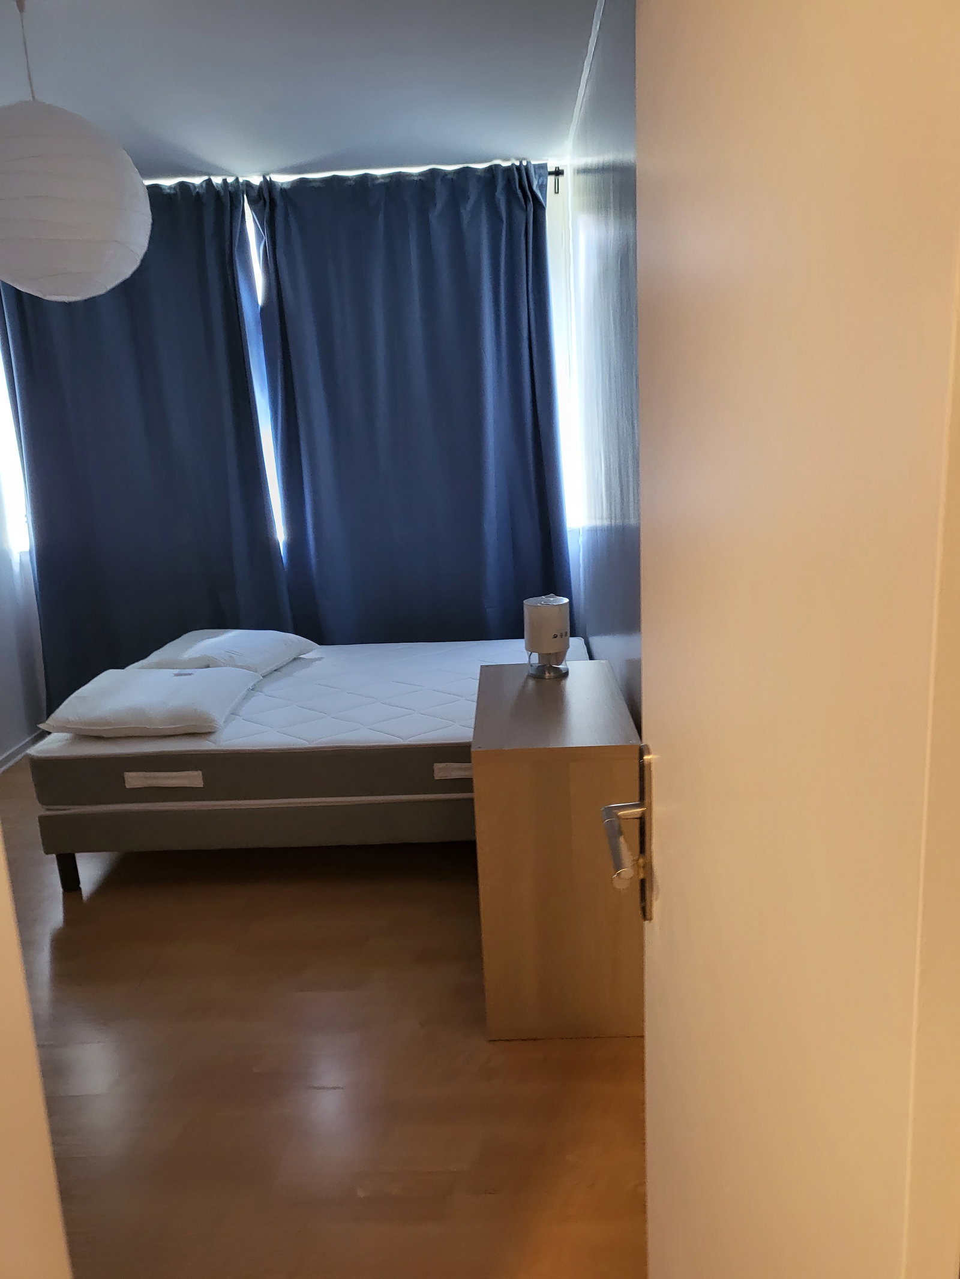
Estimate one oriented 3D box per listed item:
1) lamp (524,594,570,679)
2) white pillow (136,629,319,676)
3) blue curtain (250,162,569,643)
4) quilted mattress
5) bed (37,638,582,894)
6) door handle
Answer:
[{"bbox_3d":[0.196,-0.011,2.802,0.127,0.232,0.127,-2,13,2],"label":"lamp"},{"bbox_3d":[-1.081,0.055,4.167,0.640,0.140,0.610,0,14,14],"label":"white pillow"},{"bbox_3d":[-0.266,-0.776,4.368,1.320,2.470,0.130,-2,13,2],"label":"blue curtain"},{"bbox_3d":[-0.493,0.272,3.791,1.910,0.178,1.420,-2,13,3],"label":"quilted mattress"},{"bbox_3d":[-0.485,0.430,3.828,1.910,0.500,1.410,-2,13,3],"label":"bed"},{"bbox_3d":[0.171,0.244,1.075,0.060,0.220,0.155,-2,13,2],"label":"door handle"}]

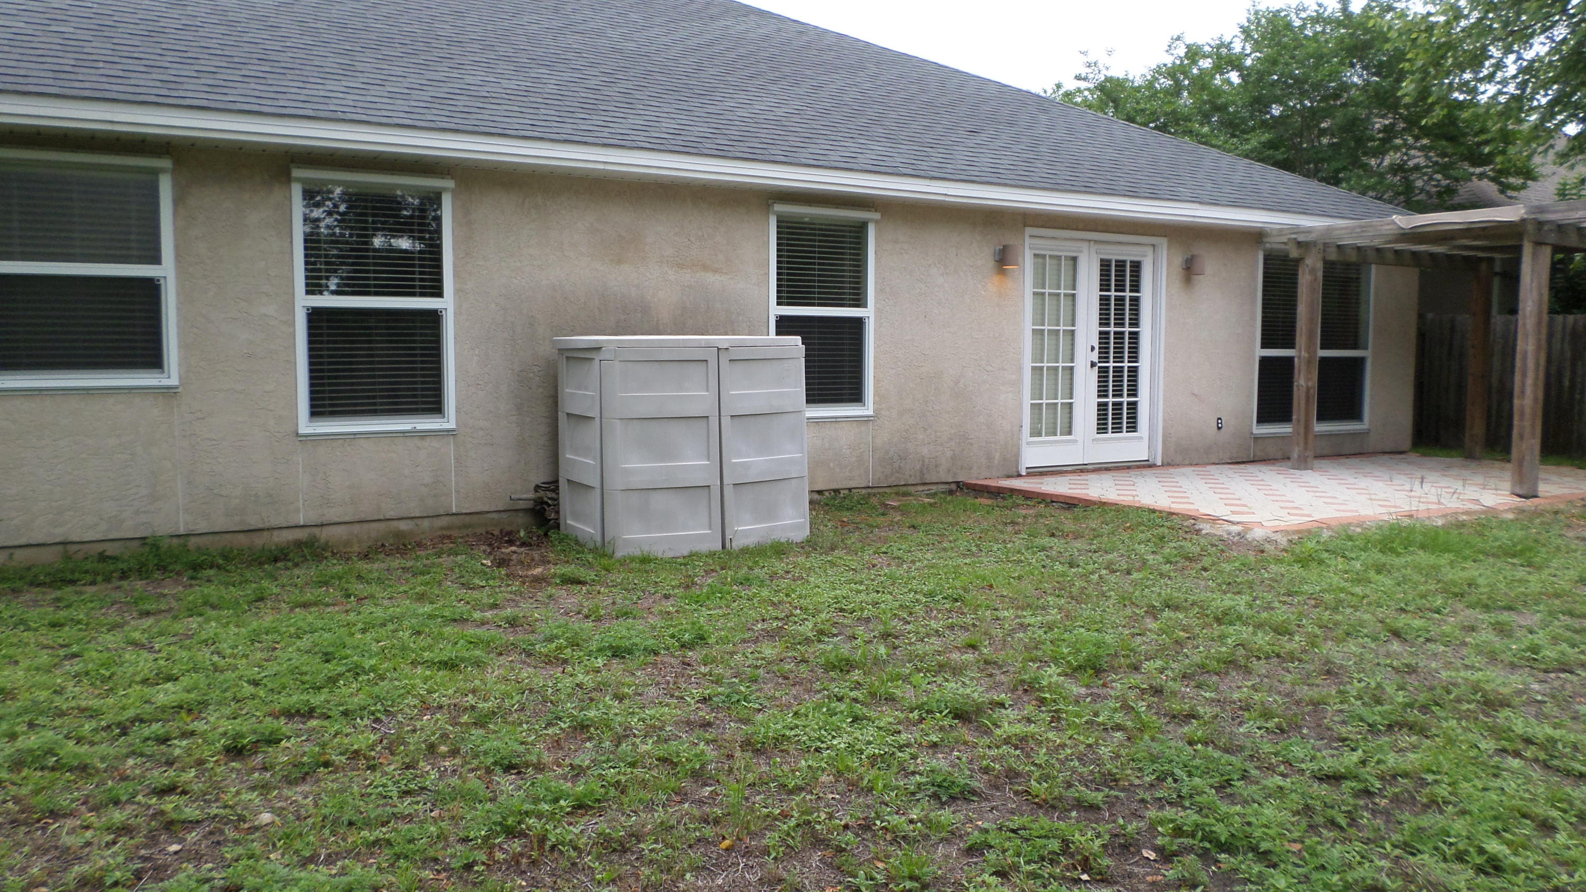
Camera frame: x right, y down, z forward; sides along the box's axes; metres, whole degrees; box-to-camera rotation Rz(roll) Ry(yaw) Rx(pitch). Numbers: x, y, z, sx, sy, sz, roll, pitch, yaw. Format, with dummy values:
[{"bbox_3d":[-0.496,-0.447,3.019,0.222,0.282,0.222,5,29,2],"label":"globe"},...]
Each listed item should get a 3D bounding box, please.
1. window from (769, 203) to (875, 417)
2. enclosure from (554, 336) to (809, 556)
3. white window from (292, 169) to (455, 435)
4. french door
[{"bbox_3d":[0.237,-1.015,8.827,0.935,1.633,0.100,-3,5,-29],"label":"window"},{"bbox_3d":[-0.702,-0.050,7.487,1.395,1.309,0.972,-3,5,-31],"label":"enclosure"},{"bbox_3d":[-2.619,-0.886,7.222,0.960,1.626,0.100,-3,5,-29],"label":"white window"},{"bbox_3d":[2.669,-0.830,10.275,1.541,1.992,0.100,-3,5,-29],"label":"french door"}]

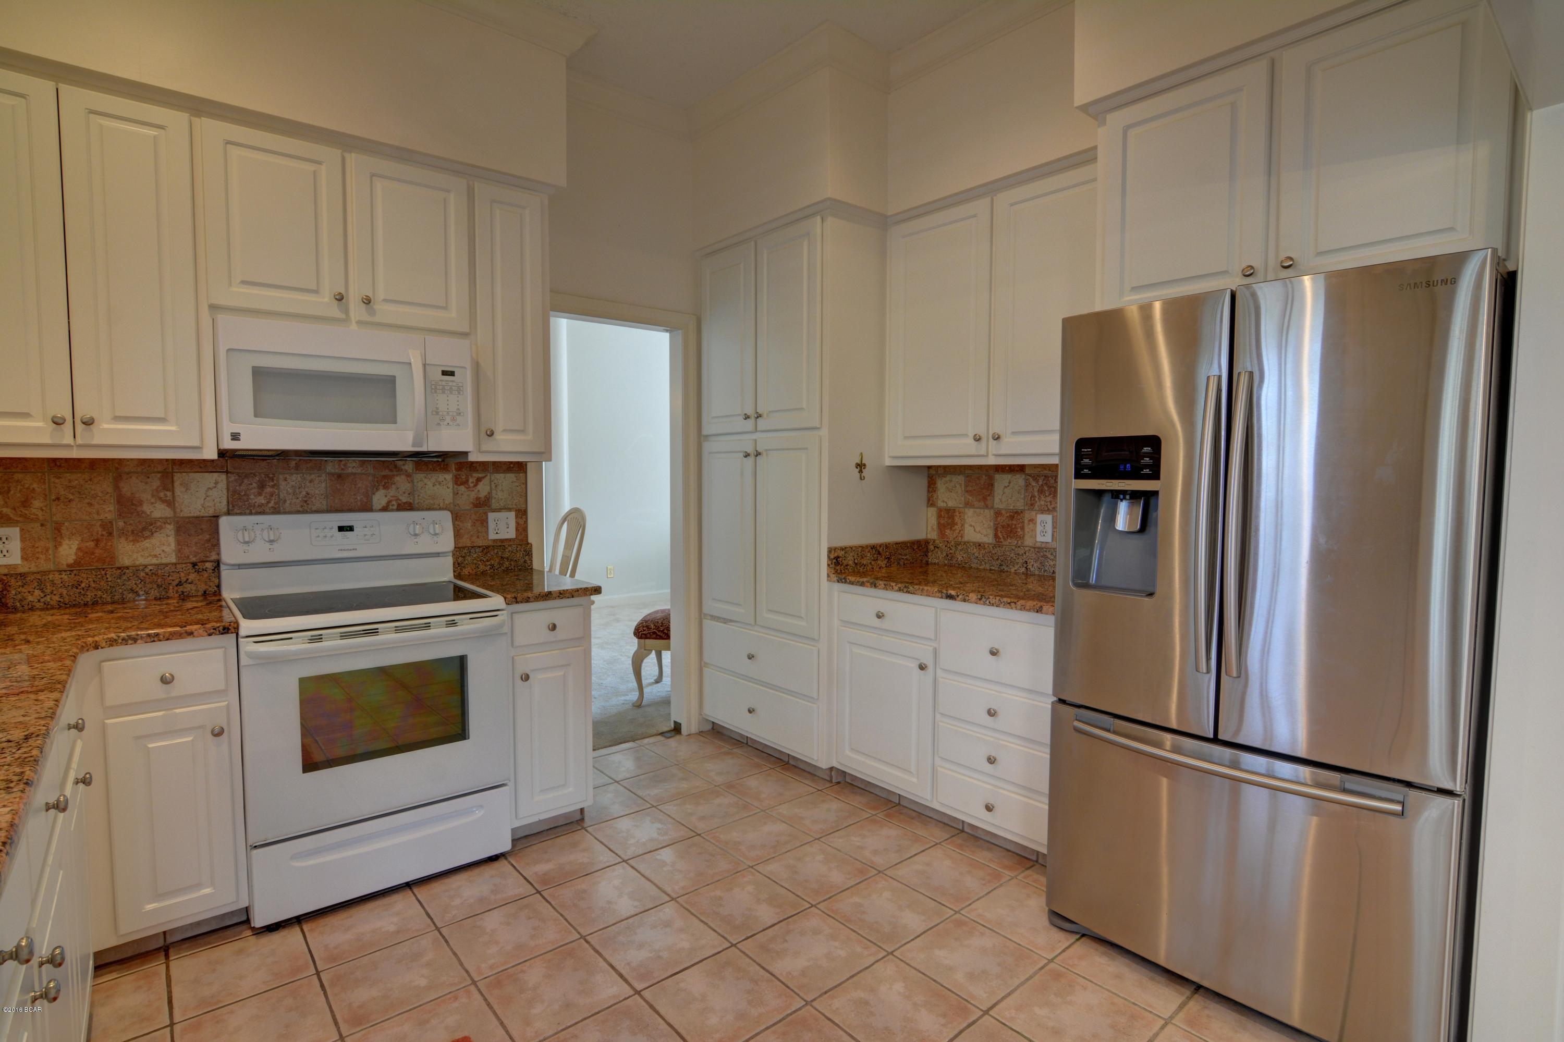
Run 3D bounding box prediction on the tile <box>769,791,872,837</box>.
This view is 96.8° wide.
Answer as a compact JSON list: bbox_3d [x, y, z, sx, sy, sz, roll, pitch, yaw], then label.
[{"bbox_3d":[0.149,1.193,2.831,0.300,0.012,0.300,-3,5,-40],"label":"tile"}]

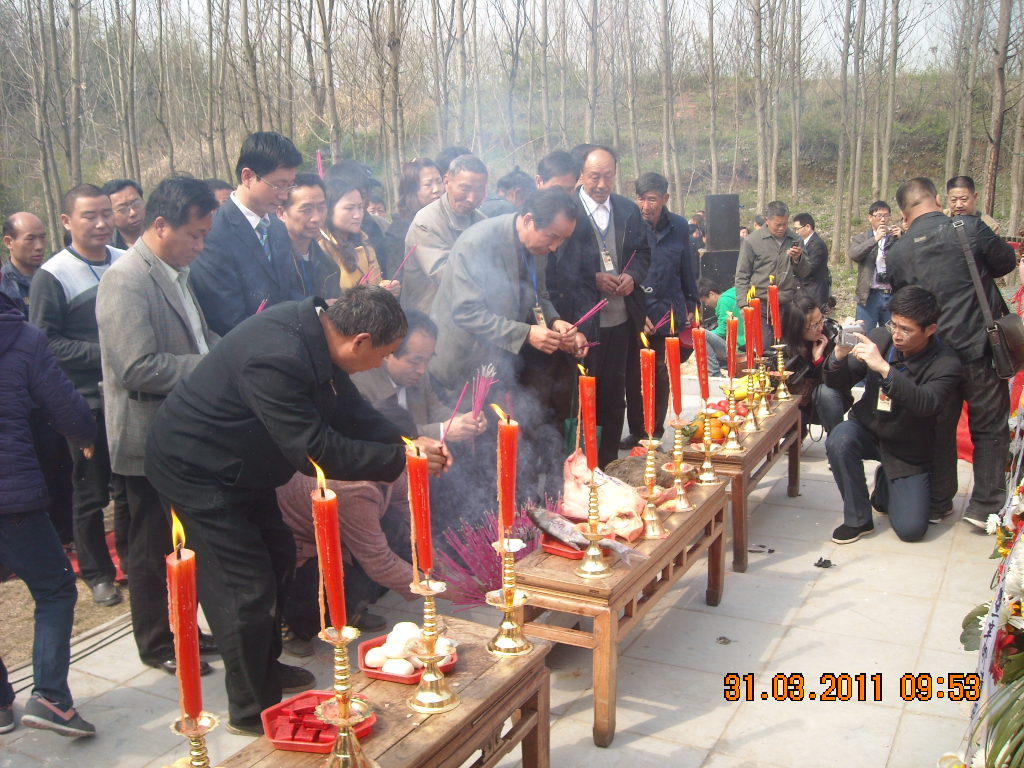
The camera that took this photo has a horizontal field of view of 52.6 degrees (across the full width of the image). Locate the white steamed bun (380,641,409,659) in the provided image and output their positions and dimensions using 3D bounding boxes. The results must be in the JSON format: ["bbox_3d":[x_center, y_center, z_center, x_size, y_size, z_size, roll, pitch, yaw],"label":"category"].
[{"bbox_3d":[-0.292,0.660,2.570,0.072,0.050,0.058,4,13,28],"label":"white steamed bun"}]

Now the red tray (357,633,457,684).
[{"bbox_3d":[-0.270,0.683,2.556,0.265,0.034,0.185,4,13,28],"label":"red tray"}]

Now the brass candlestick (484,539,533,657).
[{"bbox_3d":[-0.007,0.514,2.510,0.118,0.268,0.118,-1,11,0],"label":"brass candlestick"}]

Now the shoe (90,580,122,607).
[{"bbox_3d":[-1.728,0.849,4.380,0.100,0.100,0.275,-7,13,-27],"label":"shoe"}]

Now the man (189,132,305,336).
[{"bbox_3d":[-0.874,0.008,3.752,0.380,1.790,0.520,5,13,29],"label":"man"}]

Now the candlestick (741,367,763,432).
[{"bbox_3d":[1.107,0.067,4.788,0.110,0.290,0.110,4,13,28],"label":"candlestick"}]

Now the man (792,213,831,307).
[{"bbox_3d":[2.663,-0.665,9.264,0.360,1.700,0.480,-3,11,-7],"label":"man"}]

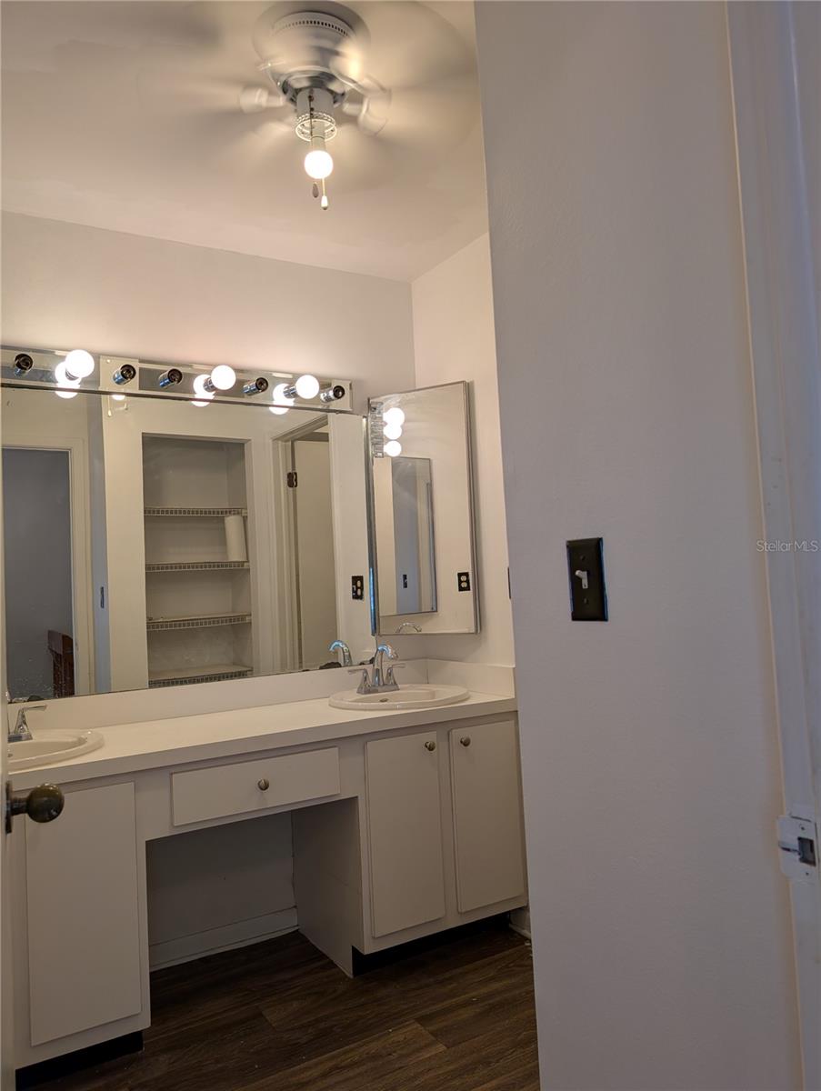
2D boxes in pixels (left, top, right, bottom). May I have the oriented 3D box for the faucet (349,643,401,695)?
[{"bbox_3d":[-0.100,0.451,2.781,0.220,0.180,0.155,-1,-4,-30],"label":"faucet"}]

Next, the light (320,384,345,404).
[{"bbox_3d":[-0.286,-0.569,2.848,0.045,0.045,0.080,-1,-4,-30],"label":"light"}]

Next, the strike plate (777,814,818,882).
[{"bbox_3d":[0.362,0.281,0.709,0.006,0.057,0.040,-1,-4,-30],"label":"strike plate"}]

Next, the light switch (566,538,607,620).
[{"bbox_3d":[0.243,0.048,1.067,0.020,0.115,0.072,-1,-4,-30],"label":"light switch"}]

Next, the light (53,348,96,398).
[{"bbox_3d":[-1.042,-0.565,2.377,0.085,0.085,0.135,-1,-4,-30],"label":"light"}]

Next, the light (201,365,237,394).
[{"bbox_3d":[-0.650,-0.571,2.603,0.083,0.083,0.135,-1,-4,-30],"label":"light"}]

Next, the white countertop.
[{"bbox_3d":[-0.559,0.581,2.371,1.800,0.045,0.545,-1,-4,-30],"label":"white countertop"}]

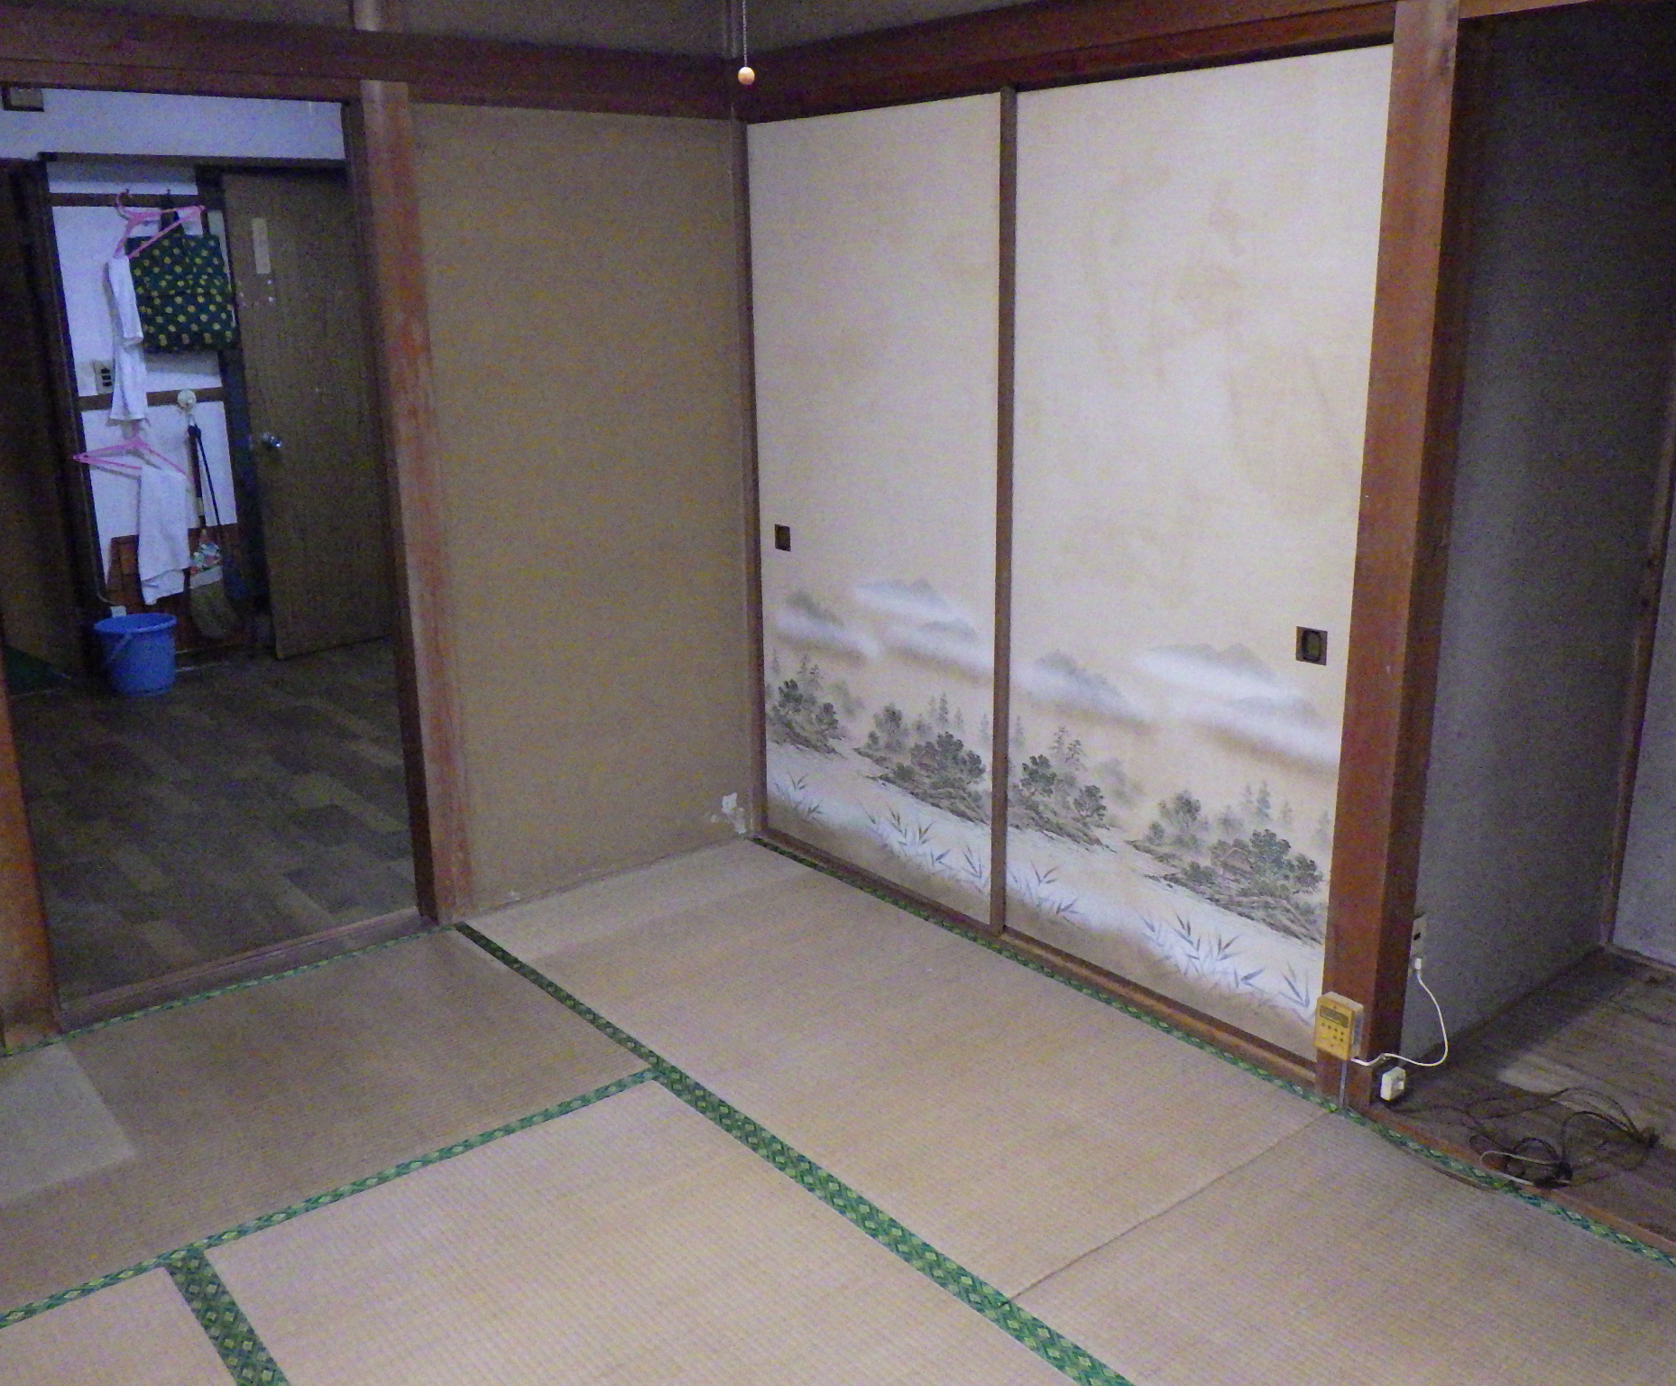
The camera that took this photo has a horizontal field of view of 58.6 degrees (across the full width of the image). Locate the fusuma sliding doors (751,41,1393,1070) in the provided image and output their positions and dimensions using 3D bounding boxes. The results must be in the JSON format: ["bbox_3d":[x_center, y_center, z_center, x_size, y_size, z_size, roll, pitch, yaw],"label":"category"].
[{"bbox_3d":[0.340,-0.317,3.151,0.060,1.760,1.680,-13,20,-38],"label":"fusuma sliding doors"}]

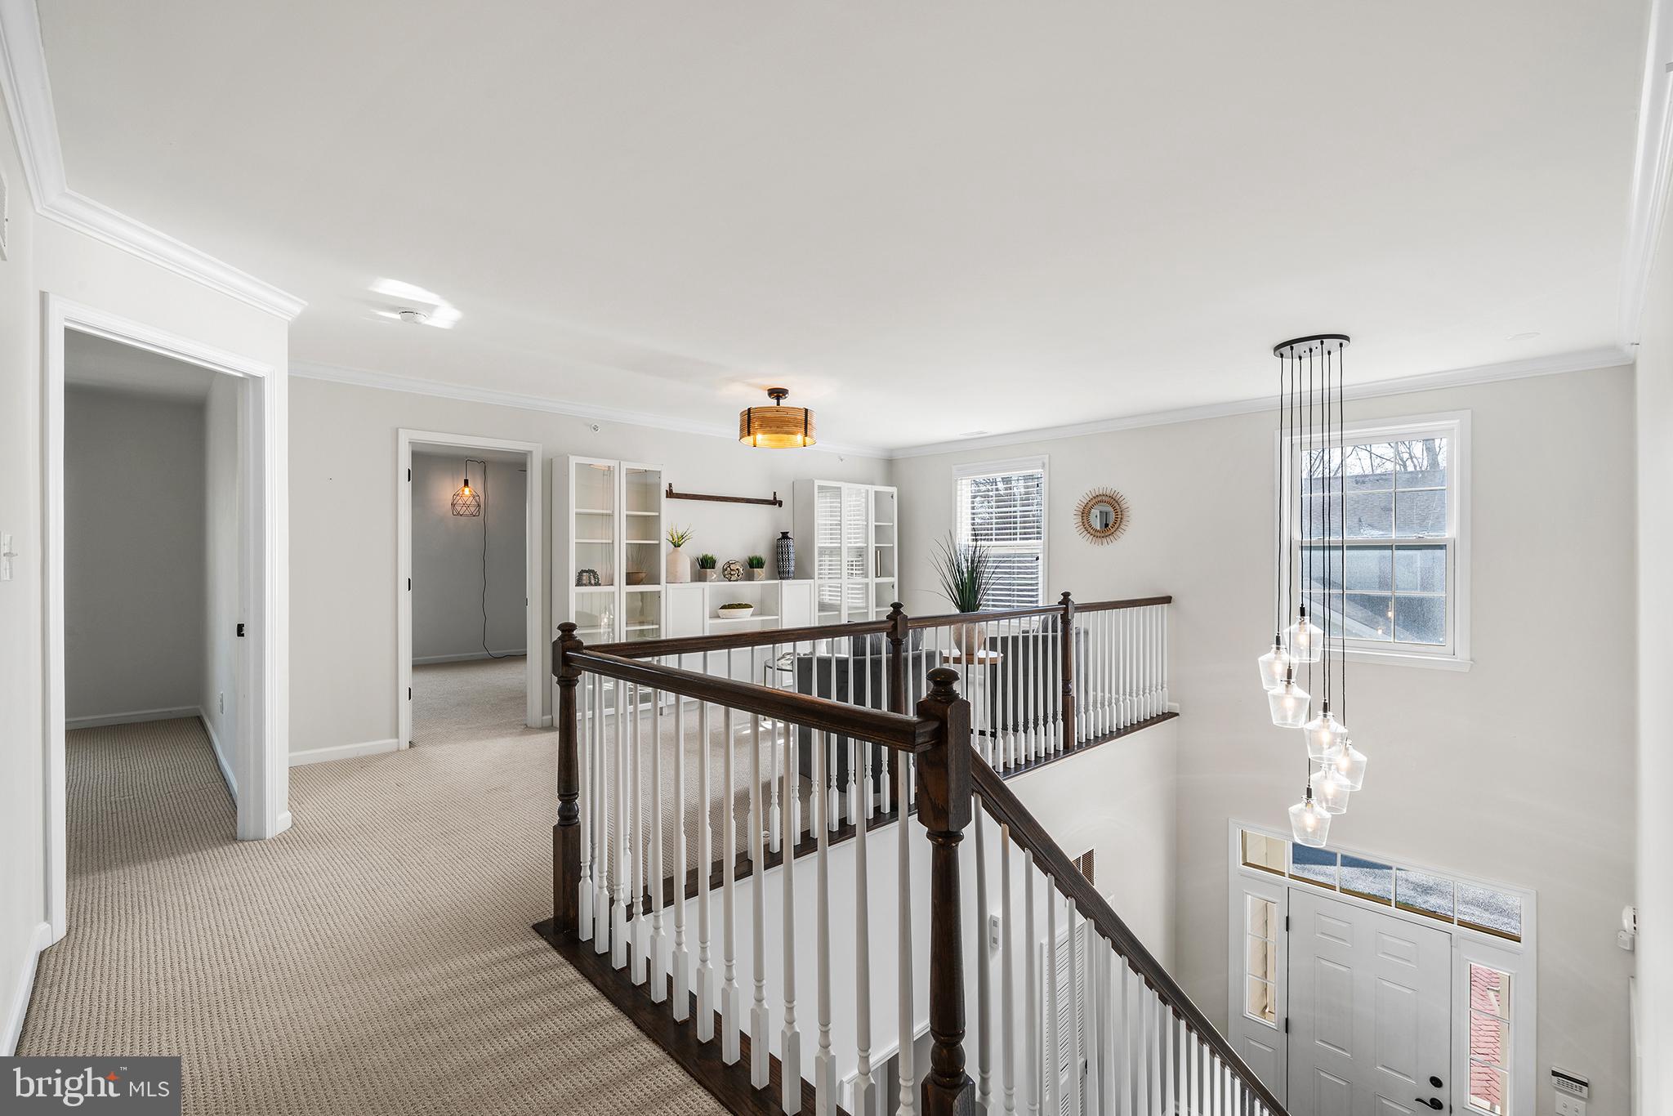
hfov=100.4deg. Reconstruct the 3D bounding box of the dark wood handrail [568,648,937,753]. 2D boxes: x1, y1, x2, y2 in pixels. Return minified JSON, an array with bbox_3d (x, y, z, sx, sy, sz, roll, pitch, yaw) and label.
[{"bbox_3d":[-0.363,0.347,1.866,1.508,0.060,0.062,0,0,45],"label":"dark wood handrail"}]

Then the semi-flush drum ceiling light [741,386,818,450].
[{"bbox_3d":[-0.406,-0.984,4.840,0.530,0.361,0.530,0,0,0],"label":"semi-flush drum ceiling light"}]

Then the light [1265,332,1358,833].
[{"bbox_3d":[2.651,0.190,3.879,0.452,2.754,0.452,0,0,45],"label":"light"}]

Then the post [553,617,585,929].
[{"bbox_3d":[-0.916,0.740,2.392,0.075,1.036,0.075,0,0,-44],"label":"post"}]

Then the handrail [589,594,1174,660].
[{"bbox_3d":[0.939,0.338,4.037,4.900,0.060,0.062,0,0,-42],"label":"handrail"}]

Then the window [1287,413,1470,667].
[{"bbox_3d":[3.680,-0.117,4.815,1.050,1.650,0.110,0,0,44],"label":"window"}]

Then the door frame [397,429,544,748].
[{"bbox_3d":[-2.572,0.209,4.942,0.920,2.110,0.140,0,0,-43],"label":"door frame"}]

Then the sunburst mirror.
[{"bbox_3d":[2.325,-0.365,6.126,0.515,0.515,0.035,0,0,45],"label":"sunburst mirror"}]

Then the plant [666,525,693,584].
[{"bbox_3d":[-1.323,-0.042,5.830,0.235,0.490,0.230,0,0,0],"label":"plant"}]

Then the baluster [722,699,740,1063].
[{"bbox_3d":[-0.261,0.802,1.735,0.033,0.885,0.033,0,0,-45],"label":"baluster"}]

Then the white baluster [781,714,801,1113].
[{"bbox_3d":[-0.100,0.817,1.595,0.032,0.880,0.032,0,0,-44],"label":"white baluster"}]

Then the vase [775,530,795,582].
[{"bbox_3d":[-0.482,-0.016,6.593,0.173,0.461,0.173,0,0,0],"label":"vase"}]

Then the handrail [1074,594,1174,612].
[{"bbox_3d":[2.139,0.340,5.171,1.580,0.062,0.062,0,0,-42],"label":"handrail"}]

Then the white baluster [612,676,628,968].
[{"bbox_3d":[-0.666,0.818,2.154,0.032,0.880,0.032,0,0,-44],"label":"white baluster"}]

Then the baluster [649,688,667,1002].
[{"bbox_3d":[-0.501,0.818,1.991,0.032,0.880,0.032,0,0,-44],"label":"baluster"}]

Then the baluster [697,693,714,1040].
[{"bbox_3d":[-0.346,0.829,1.851,0.033,0.890,0.033,0,0,45],"label":"baluster"}]

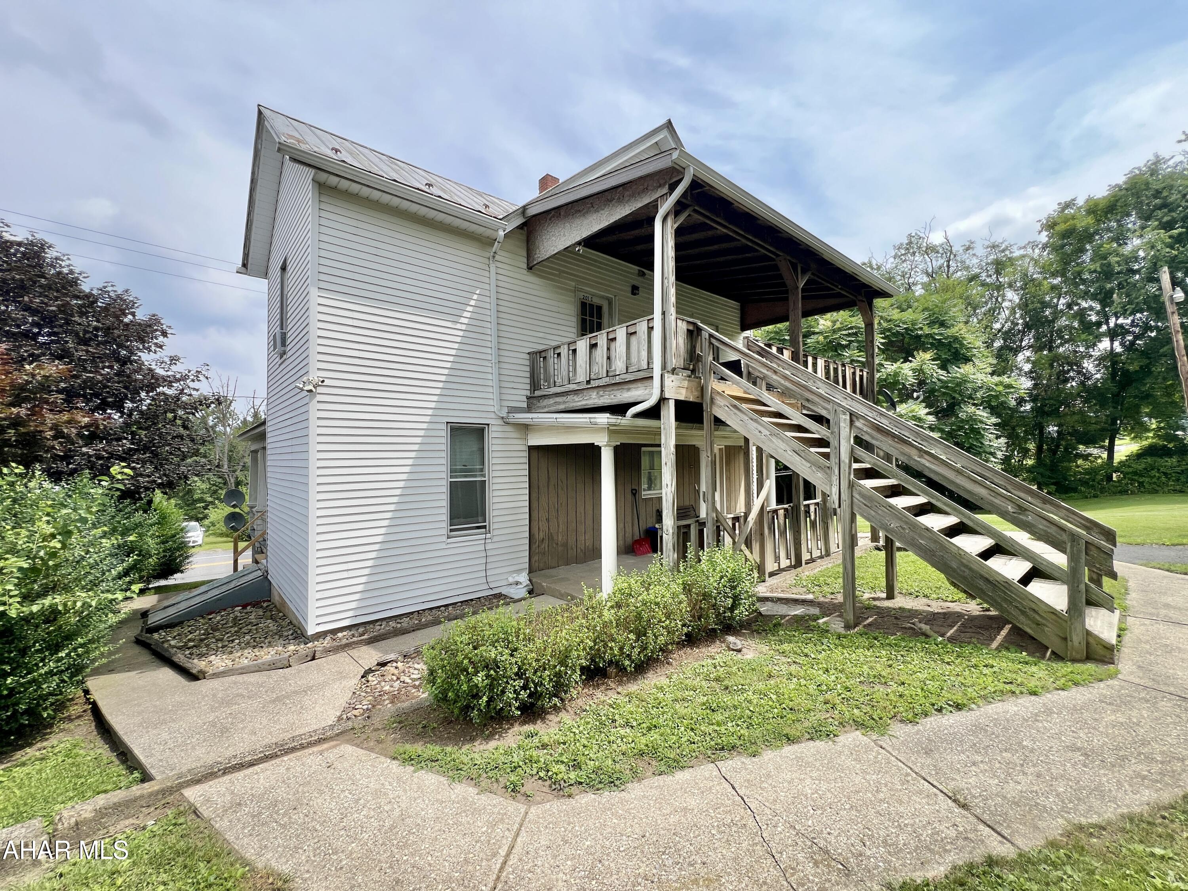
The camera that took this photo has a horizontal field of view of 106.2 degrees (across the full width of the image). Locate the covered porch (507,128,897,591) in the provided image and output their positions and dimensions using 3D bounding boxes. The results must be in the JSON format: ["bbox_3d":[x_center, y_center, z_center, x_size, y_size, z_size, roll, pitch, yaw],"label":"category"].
[{"bbox_3d":[2.521,-0.917,8.267,6.851,6.325,3.471,1,-1,-39],"label":"covered porch"}]

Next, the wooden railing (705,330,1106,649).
[{"bbox_3d":[2.880,0.067,4.699,1.214,3.238,3.441,1,-1,-39],"label":"wooden railing"}]

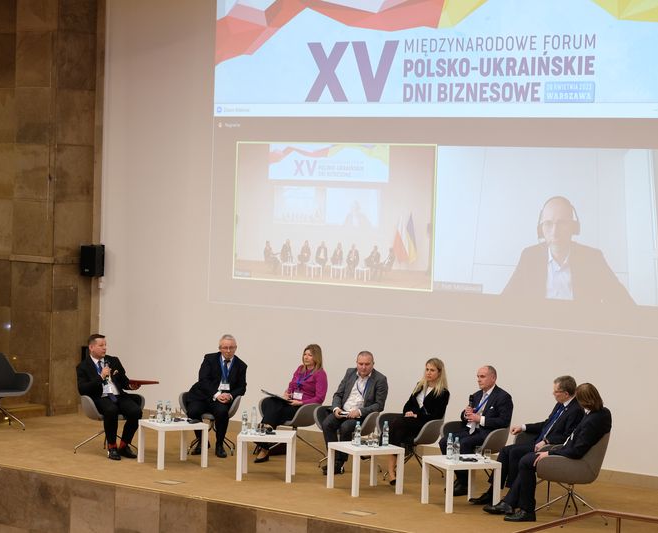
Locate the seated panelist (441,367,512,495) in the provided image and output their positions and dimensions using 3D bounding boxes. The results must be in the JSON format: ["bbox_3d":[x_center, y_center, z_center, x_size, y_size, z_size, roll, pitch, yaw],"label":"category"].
[{"bbox_3d":[1.471,1.605,16.568,0.570,1.249,0.820,3,3,38],"label":"seated panelist"}]

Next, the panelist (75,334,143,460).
[{"bbox_3d":[-2.372,1.408,18.199,0.620,1.290,0.800,0,3,-30],"label":"panelist"}]

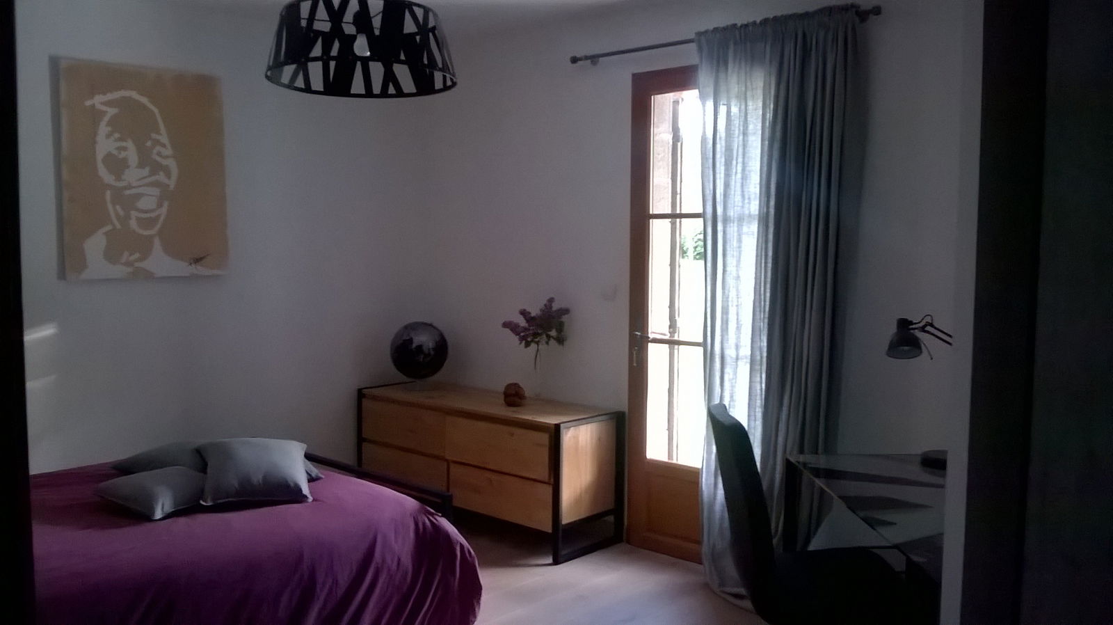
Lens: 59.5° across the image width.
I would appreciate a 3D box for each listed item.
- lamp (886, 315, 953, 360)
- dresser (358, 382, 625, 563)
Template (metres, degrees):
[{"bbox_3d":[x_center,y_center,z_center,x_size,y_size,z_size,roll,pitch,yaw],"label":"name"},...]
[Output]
[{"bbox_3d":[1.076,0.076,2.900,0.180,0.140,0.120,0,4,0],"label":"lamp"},{"bbox_3d":[-0.368,0.740,4.853,1.429,0.617,0.447,4,6,42],"label":"dresser"}]

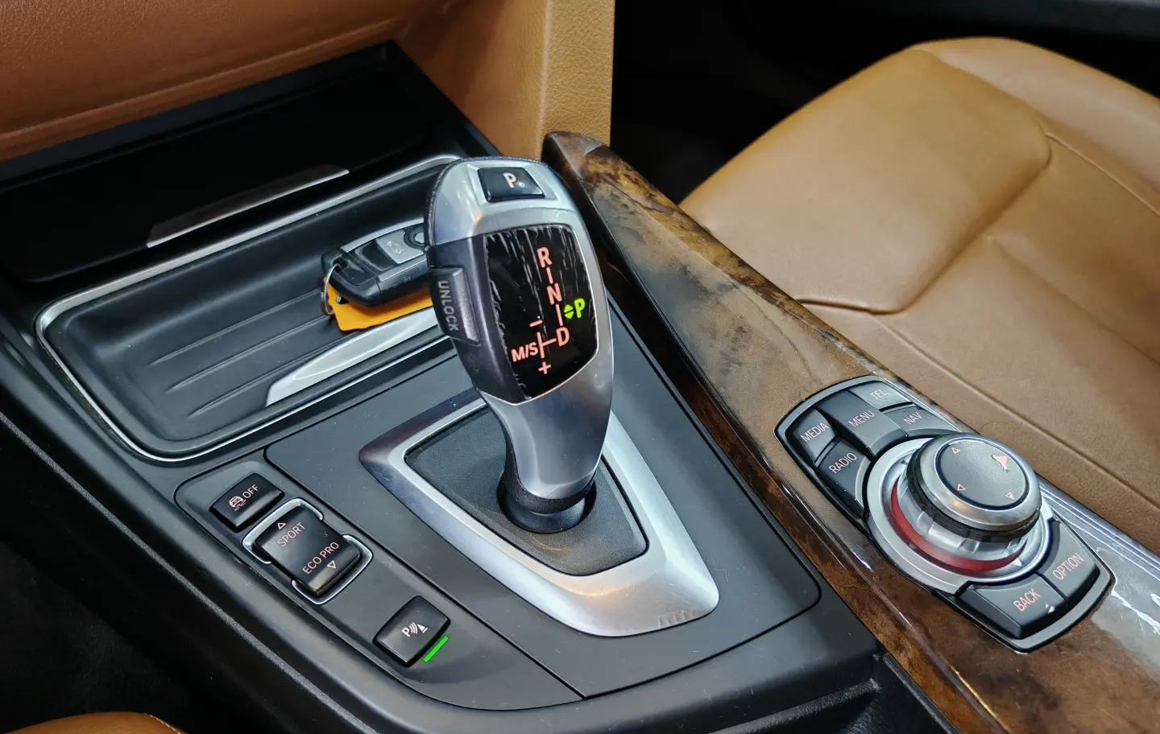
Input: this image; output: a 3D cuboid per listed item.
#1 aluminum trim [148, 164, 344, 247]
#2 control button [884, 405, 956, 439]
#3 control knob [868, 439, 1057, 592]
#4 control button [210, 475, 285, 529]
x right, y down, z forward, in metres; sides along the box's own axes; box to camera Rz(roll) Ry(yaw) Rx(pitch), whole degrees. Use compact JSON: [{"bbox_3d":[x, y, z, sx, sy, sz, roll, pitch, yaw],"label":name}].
[{"bbox_3d":[-0.156,-0.078,0.414,0.103,0.006,0.009,-31,55,-32],"label":"aluminum trim"},{"bbox_3d":[0.128,0.022,0.332,0.019,0.005,0.017,-15,48,-20],"label":"control button"},{"bbox_3d":[0.134,0.043,0.297,0.066,0.028,0.060,3,44,-3],"label":"control knob"},{"bbox_3d":[-0.114,0.047,0.298,0.014,0.005,0.020,29,48,22],"label":"control button"}]

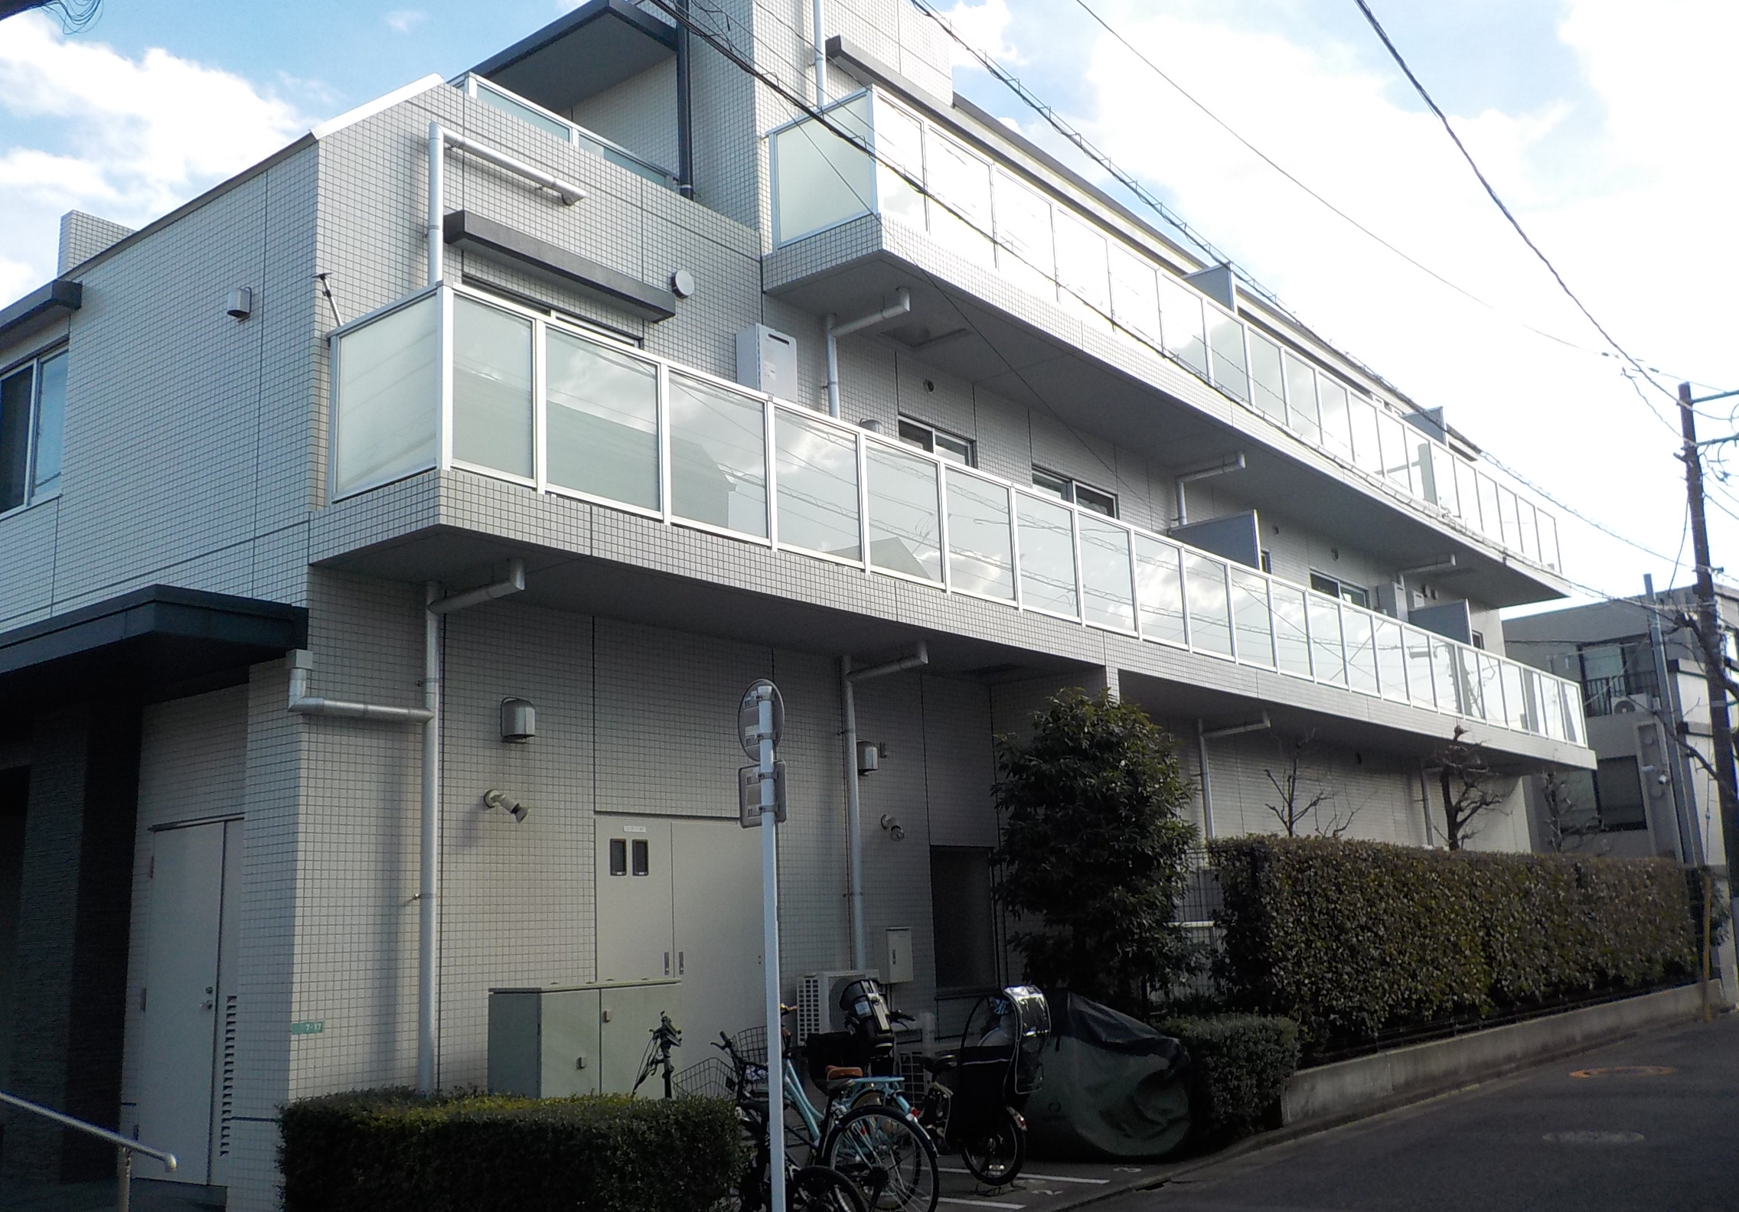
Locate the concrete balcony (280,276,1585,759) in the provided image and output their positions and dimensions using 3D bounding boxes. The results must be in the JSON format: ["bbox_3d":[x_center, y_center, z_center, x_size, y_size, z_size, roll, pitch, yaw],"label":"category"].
[{"bbox_3d":[4.381,0.504,16.868,1.190,1.330,22.400,-12,-15,38],"label":"concrete balcony"}]

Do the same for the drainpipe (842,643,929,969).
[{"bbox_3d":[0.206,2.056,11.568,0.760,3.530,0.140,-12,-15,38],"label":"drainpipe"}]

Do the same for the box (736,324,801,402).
[{"bbox_3d":[-0.783,-1.801,11.747,0.260,0.600,0.440,-12,-15,38],"label":"box"}]

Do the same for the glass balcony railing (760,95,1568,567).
[{"bbox_3d":[5.461,-2.162,18.891,1.130,1.060,18.450,-12,-15,38],"label":"glass balcony railing"}]

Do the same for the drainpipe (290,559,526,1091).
[{"bbox_3d":[-2.504,1.469,8.203,0.880,3.530,1.020,-12,-15,38],"label":"drainpipe"}]

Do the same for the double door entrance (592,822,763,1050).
[{"bbox_3d":[-1.230,2.509,10.276,0.100,2.100,1.630,-12,-15,38],"label":"double door entrance"}]

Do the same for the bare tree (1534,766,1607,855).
[{"bbox_3d":[9.581,3.772,20.833,0.800,3.070,0.800,-12,-15,38],"label":"bare tree"}]

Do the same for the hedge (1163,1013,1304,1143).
[{"bbox_3d":[2.470,3.348,10.780,0.700,0.720,1.350,-12,-15,38],"label":"hedge"}]

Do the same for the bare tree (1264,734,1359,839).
[{"bbox_3d":[4.152,2.640,14.332,0.730,2.880,0.750,-12,-15,38],"label":"bare tree"}]

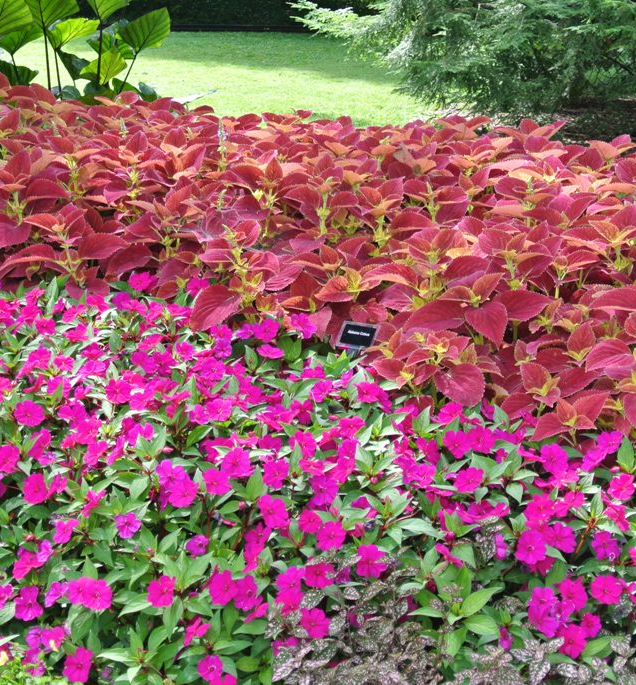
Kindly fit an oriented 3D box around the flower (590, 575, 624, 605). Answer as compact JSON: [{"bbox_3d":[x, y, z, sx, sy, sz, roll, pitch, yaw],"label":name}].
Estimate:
[{"bbox_3d":[0.483,0.412,2.900,0.057,0.054,0.020,5,-27,15],"label":"flower"}]

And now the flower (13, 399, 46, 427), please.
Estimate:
[{"bbox_3d":[-0.598,0.148,3.600,0.061,0.020,0.060,-4,59,-15],"label":"flower"}]

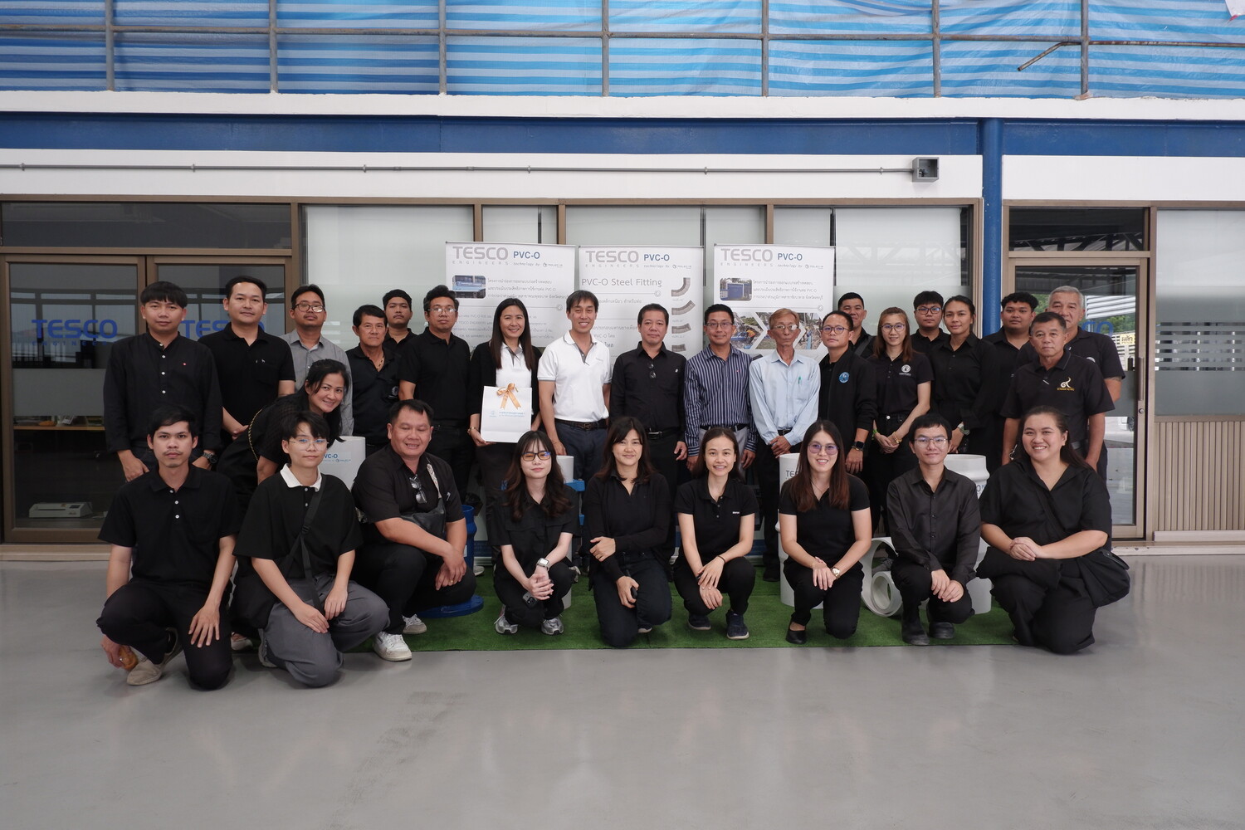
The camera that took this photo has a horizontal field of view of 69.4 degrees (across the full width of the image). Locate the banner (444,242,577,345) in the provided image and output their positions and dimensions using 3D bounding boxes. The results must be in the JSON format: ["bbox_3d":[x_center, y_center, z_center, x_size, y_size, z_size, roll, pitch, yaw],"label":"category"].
[{"bbox_3d":[-0.715,-0.061,5.770,0.840,2.060,0.100,0,1,-9],"label":"banner"}]

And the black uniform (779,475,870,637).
[{"bbox_3d":[0.979,0.655,4.360,0.450,0.740,0.520,0,1,14],"label":"black uniform"}]

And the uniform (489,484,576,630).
[{"bbox_3d":[-0.440,0.655,4.400,0.440,0.670,0.550,0,1,-3],"label":"uniform"}]

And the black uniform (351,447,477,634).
[{"bbox_3d":[-0.972,0.557,4.150,0.550,0.810,0.600,-1,2,-27],"label":"black uniform"}]

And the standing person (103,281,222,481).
[{"bbox_3d":[-2.300,0.177,4.500,0.570,1.695,0.320,-1,1,-23],"label":"standing person"}]

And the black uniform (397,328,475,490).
[{"bbox_3d":[-1.145,0.203,5.470,0.470,1.472,0.290,0,1,-7],"label":"black uniform"}]

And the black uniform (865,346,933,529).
[{"bbox_3d":[1.683,0.276,5.470,0.420,1.346,0.280,1,1,24],"label":"black uniform"}]

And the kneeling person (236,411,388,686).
[{"bbox_3d":[-1.268,0.511,3.740,0.590,1.056,0.620,0,1,-14],"label":"kneeling person"}]

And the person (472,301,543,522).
[{"bbox_3d":[-0.675,0.155,5.225,0.450,1.655,0.360,0,1,-4],"label":"person"}]

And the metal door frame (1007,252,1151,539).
[{"bbox_3d":[3.164,-0.121,6.250,1.030,1.970,0.120,0,1,-2],"label":"metal door frame"}]

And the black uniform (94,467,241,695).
[{"bbox_3d":[-1.805,0.615,3.600,0.540,0.810,0.580,0,1,-14],"label":"black uniform"}]

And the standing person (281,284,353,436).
[{"bbox_3d":[-1.770,0.117,5.154,0.460,1.735,0.300,0,1,-12],"label":"standing person"}]

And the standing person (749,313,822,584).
[{"bbox_3d":[0.977,0.167,5.426,0.460,1.620,0.300,0,1,4],"label":"standing person"}]

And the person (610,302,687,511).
[{"bbox_3d":[0.161,0.149,5.420,0.490,1.650,0.300,0,1,-1],"label":"person"}]

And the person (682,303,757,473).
[{"bbox_3d":[0.587,0.164,5.400,0.460,1.673,0.310,0,1,6],"label":"person"}]

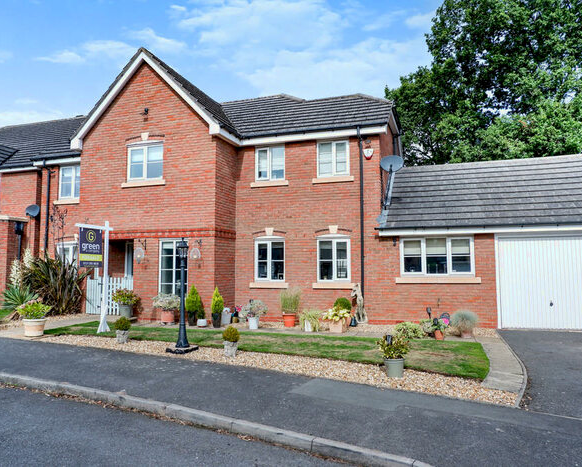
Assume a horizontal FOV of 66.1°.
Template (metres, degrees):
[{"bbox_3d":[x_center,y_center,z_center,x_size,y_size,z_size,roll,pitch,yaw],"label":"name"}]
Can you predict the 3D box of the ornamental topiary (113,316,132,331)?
[{"bbox_3d":[-3.220,1.742,8.589,0.299,0.275,0.299,-2,-5,16],"label":"ornamental topiary"}]

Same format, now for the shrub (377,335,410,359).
[{"bbox_3d":[1.369,1.525,5.992,0.448,0.316,0.430,-2,-5,16],"label":"shrub"}]

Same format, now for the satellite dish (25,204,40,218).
[{"bbox_3d":[-8.785,-0.764,15.219,0.460,0.450,0.320,0,-4,-4],"label":"satellite dish"}]

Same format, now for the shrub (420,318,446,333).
[{"bbox_3d":[2.860,1.840,8.944,0.500,0.300,0.420,-2,-5,17],"label":"shrub"}]

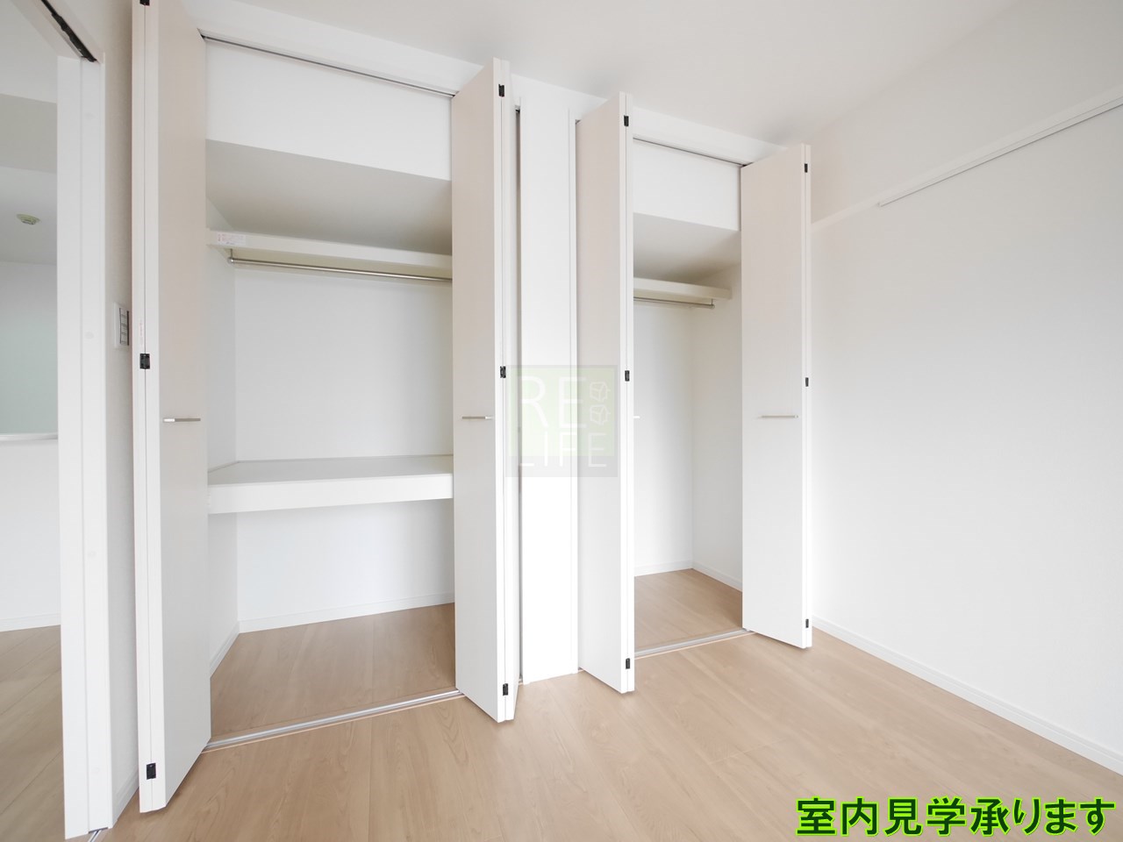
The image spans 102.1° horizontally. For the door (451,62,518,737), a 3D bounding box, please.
[{"bbox_3d":[-0.227,-0.097,1.728,0.237,2.263,0.303,-1,0,-41],"label":"door"}]

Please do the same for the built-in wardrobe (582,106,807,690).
[{"bbox_3d":[0.512,-0.099,2.434,1.271,2.279,1.102,0,0,-21],"label":"built-in wardrobe"}]

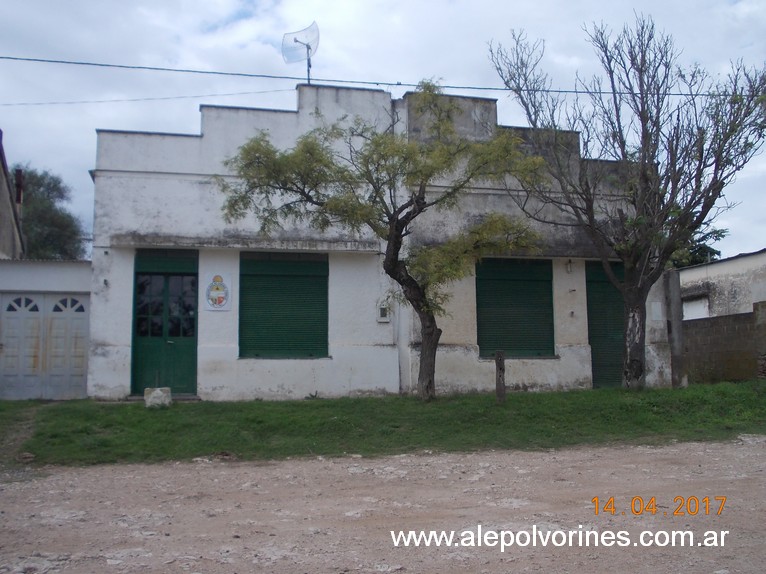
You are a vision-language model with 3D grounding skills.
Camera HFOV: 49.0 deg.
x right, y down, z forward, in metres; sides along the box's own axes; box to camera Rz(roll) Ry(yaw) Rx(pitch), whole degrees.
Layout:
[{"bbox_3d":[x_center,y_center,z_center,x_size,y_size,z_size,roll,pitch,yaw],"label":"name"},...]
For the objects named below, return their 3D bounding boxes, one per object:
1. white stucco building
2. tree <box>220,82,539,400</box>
[{"bbox_3d":[-0.527,-0.535,21.263,12.320,6.392,8.000,1,-7,-14],"label":"white stucco building"},{"bbox_3d":[-0.053,-0.890,15.152,5.591,5.777,4.800,1,-7,-14],"label":"tree"}]

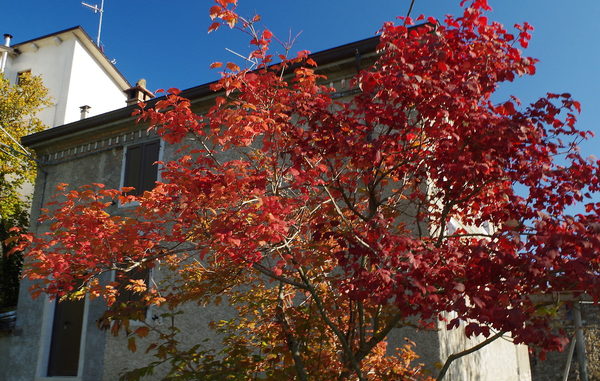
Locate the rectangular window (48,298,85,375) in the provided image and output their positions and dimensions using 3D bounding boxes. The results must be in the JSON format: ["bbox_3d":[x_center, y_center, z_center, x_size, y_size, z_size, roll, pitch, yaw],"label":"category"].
[{"bbox_3d":[-5.232,2.997,12.916,1.051,2.392,0.060,-9,-18,26],"label":"rectangular window"}]

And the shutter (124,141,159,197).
[{"bbox_3d":[-3.574,-0.467,12.789,0.992,1.256,0.060,-9,-18,26],"label":"shutter"}]

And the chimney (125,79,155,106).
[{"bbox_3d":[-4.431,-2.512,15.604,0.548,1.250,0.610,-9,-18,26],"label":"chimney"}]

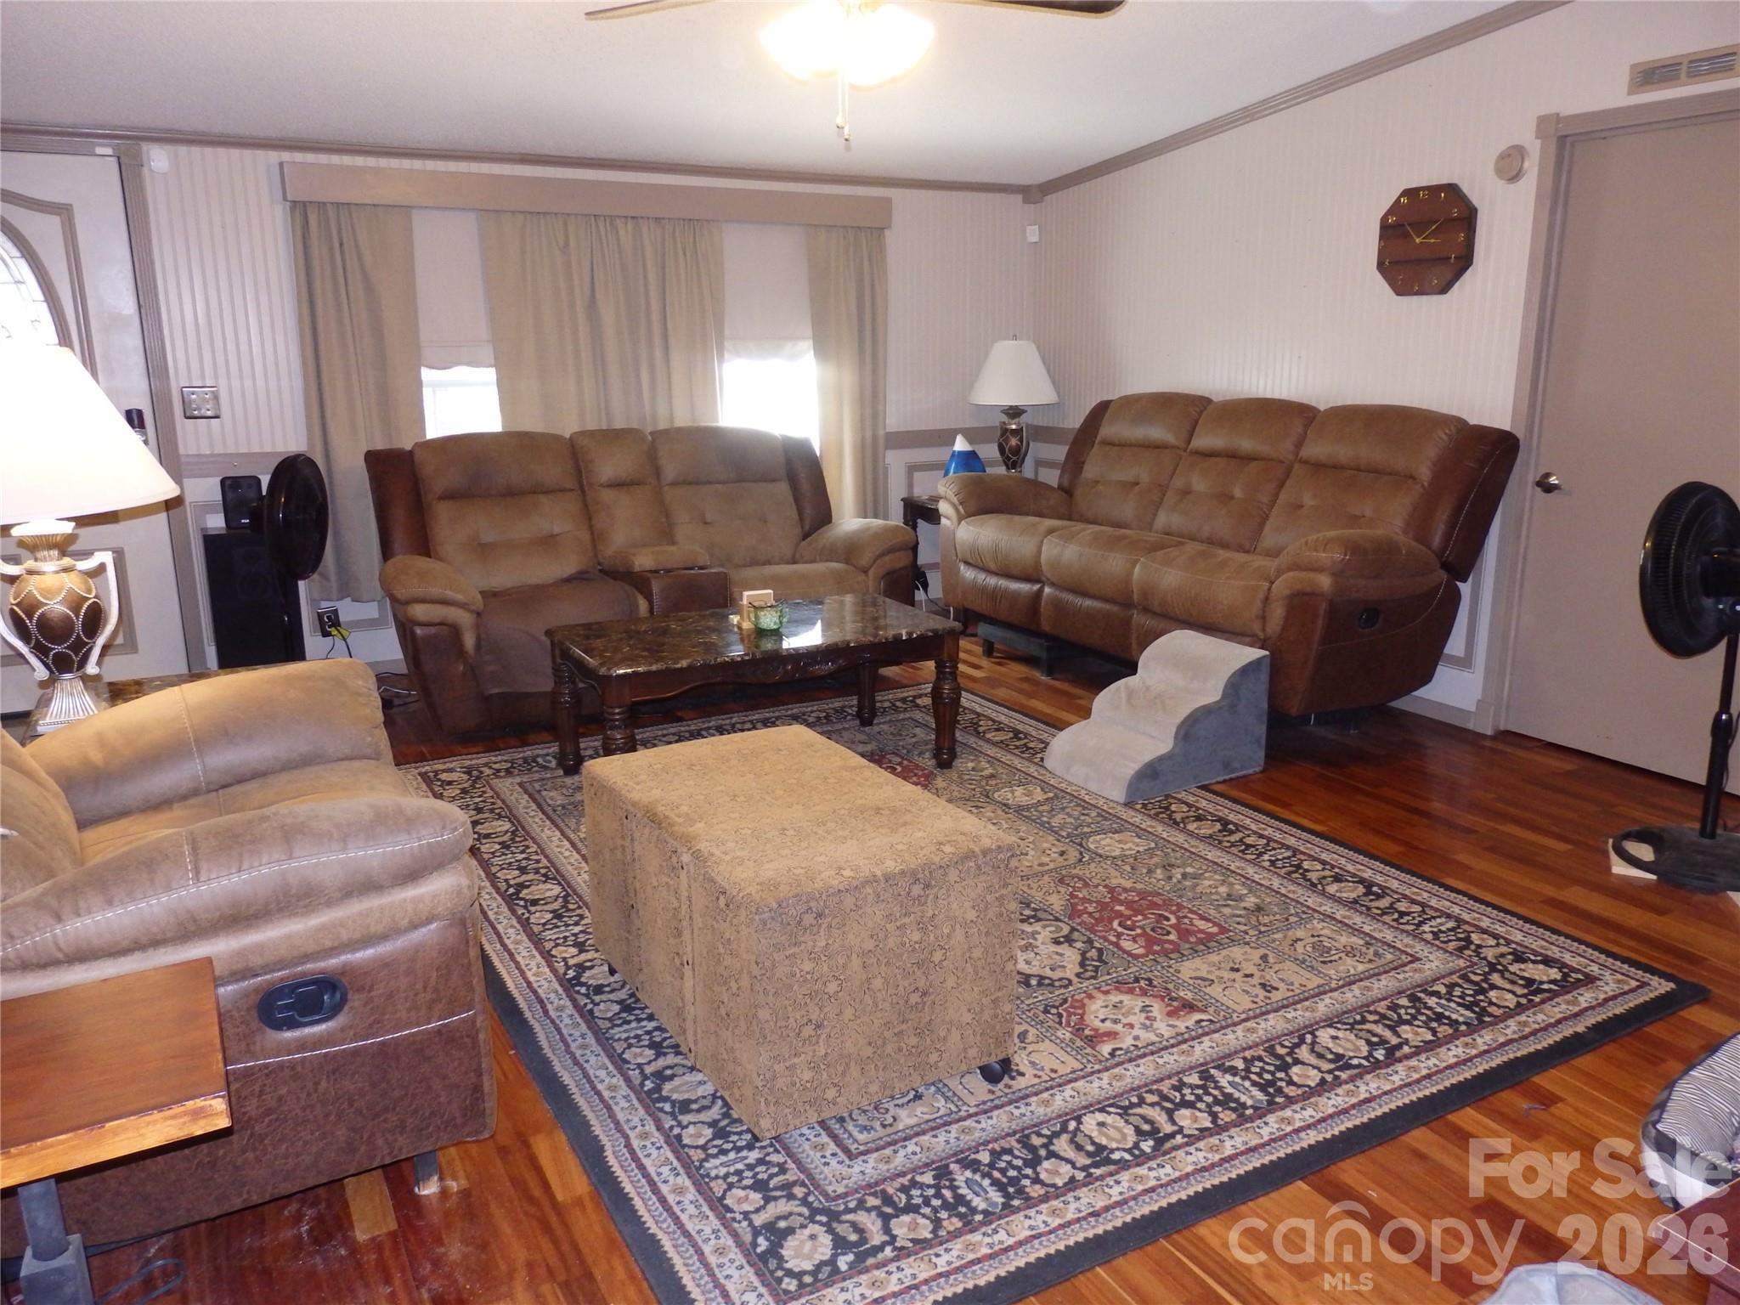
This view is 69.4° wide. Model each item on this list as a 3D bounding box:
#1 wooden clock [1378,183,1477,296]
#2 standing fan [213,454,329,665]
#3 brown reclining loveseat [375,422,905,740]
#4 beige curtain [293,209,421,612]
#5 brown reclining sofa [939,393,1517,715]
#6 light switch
[{"bbox_3d":[1.963,-1.458,4.434,0.040,0.385,0.390,-6,13,-24],"label":"wooden clock"},{"bbox_3d":[-2.050,-0.191,4.487,0.410,1.000,0.450,-1,12,-2],"label":"standing fan"},{"bbox_3d":[-0.926,-0.374,5.129,2.020,1.050,1.000,-6,13,-24],"label":"brown reclining loveseat"},{"bbox_3d":[-2.149,-1.053,5.370,0.540,1.700,0.100,-6,13,-24],"label":"beige curtain"},{"bbox_3d":[1.234,-0.486,5.088,0.970,1.020,2.320,-6,13,-24],"label":"brown reclining sofa"},{"bbox_3d":[-2.754,-1.028,5.178,0.122,0.122,0.015,-6,13,-24],"label":"light switch"}]

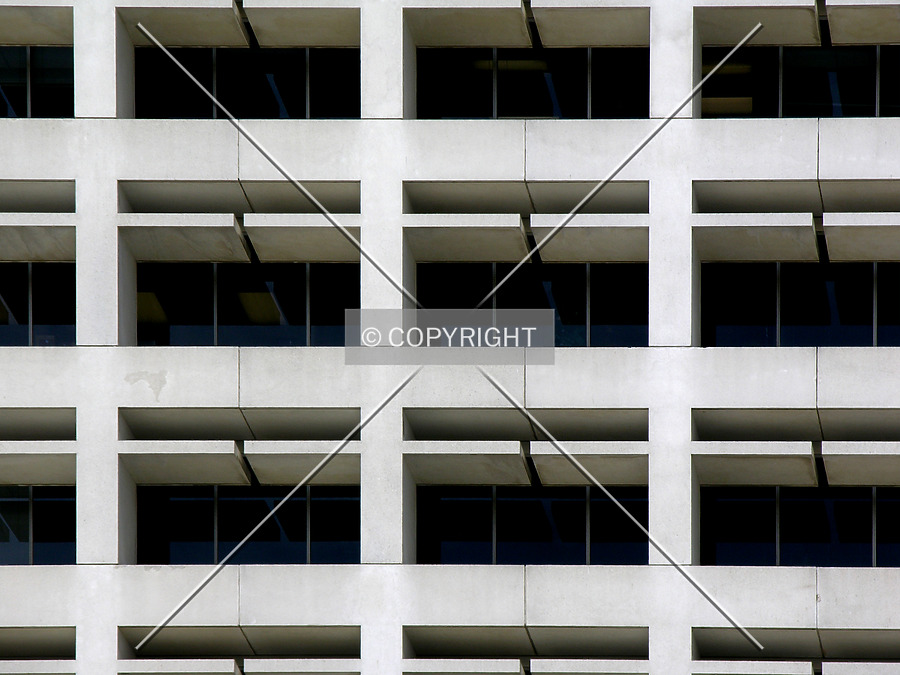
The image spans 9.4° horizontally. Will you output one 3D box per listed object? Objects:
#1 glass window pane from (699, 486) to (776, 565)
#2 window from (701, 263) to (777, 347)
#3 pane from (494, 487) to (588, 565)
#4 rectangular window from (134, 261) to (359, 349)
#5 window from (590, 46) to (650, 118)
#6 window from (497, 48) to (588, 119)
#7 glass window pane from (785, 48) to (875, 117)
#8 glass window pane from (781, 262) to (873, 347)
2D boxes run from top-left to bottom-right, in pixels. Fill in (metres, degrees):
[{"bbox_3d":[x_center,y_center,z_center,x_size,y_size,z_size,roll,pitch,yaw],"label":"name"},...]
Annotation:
[{"bbox_3d":[4.711,3.084,88.845,1.237,1.358,0.100,0,-9,2],"label":"glass window pane"},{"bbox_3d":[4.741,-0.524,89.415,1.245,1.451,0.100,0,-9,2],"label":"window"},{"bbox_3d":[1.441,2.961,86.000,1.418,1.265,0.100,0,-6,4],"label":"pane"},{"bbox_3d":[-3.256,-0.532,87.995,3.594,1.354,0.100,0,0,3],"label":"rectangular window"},{"bbox_3d":[2.854,-4.165,90.059,1.072,1.274,0.100,0,-9,2],"label":"window"},{"bbox_3d":[1.510,-4.167,90.107,1.518,1.275,0.100,0,-9,2],"label":"window"},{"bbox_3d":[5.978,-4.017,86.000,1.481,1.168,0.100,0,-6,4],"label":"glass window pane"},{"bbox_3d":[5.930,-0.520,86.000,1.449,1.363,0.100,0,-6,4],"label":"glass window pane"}]

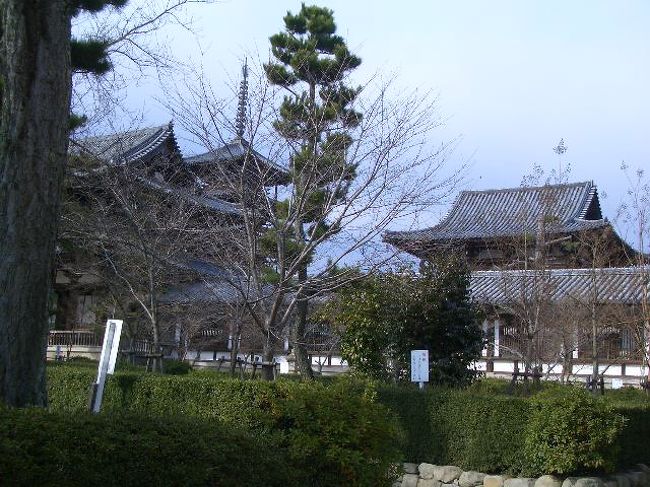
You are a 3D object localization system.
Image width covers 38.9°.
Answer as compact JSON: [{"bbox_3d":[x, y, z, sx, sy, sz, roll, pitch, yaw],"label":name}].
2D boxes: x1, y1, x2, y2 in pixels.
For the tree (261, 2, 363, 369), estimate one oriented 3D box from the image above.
[{"bbox_3d":[-0.420,-1.950,33.800,3.500,14.000,3.500,1,-6,0],"label":"tree"}]

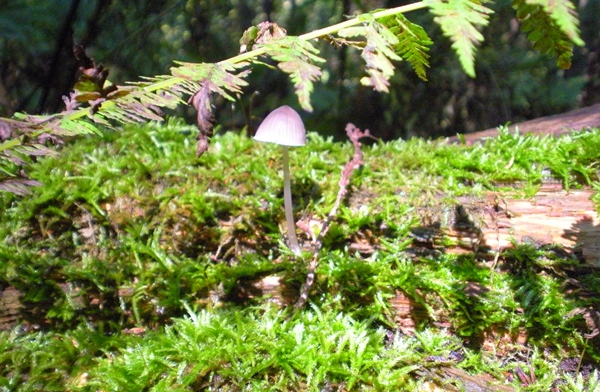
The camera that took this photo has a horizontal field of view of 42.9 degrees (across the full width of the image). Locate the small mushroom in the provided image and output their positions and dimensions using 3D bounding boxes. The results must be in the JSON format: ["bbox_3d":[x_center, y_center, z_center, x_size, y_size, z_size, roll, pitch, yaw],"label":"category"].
[{"bbox_3d":[-0.009,-0.008,0.370,0.025,0.073,0.025,-3,9,0],"label":"small mushroom"}]

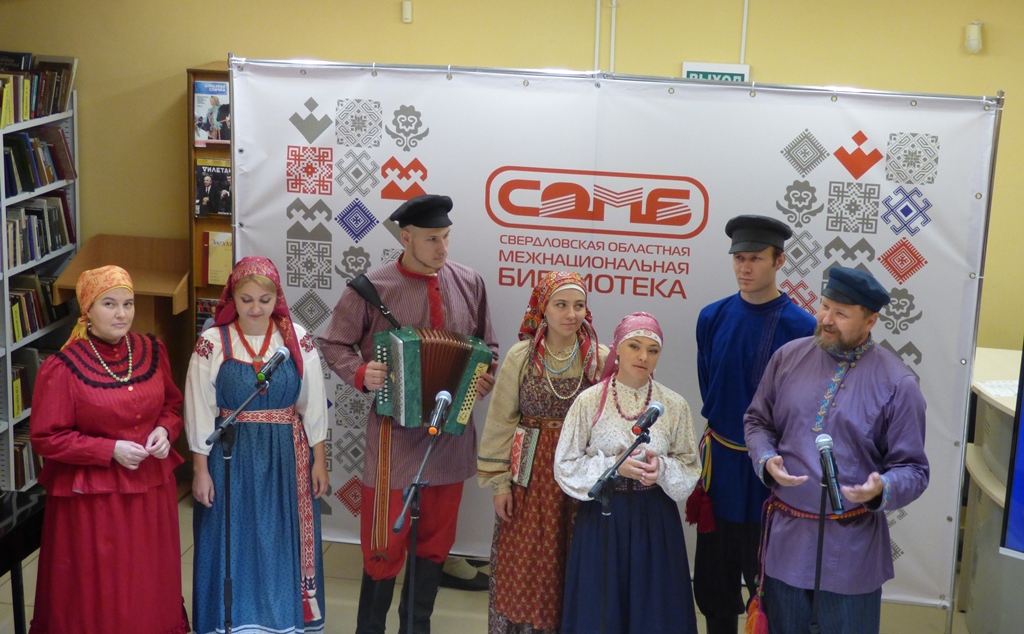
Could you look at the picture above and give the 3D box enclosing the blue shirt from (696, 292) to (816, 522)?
[{"bbox_3d":[0.888,0.327,6.420,0.450,0.830,0.280,4,14,9],"label":"blue shirt"}]

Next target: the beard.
[{"bbox_3d":[1.054,0.069,5.710,0.100,0.105,0.140,1,19,-44],"label":"beard"}]

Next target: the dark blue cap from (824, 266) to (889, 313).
[{"bbox_3d":[1.117,-0.083,5.740,0.245,0.120,0.210,8,18,-44],"label":"dark blue cap"}]

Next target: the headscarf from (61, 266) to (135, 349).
[{"bbox_3d":[-1.461,-0.034,6.270,0.200,0.280,0.260,-8,17,-34],"label":"headscarf"}]

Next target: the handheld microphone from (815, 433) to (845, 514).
[{"bbox_3d":[0.952,0.467,5.300,0.052,0.250,0.052,-9,-23,2],"label":"handheld microphone"}]

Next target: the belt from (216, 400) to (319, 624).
[{"bbox_3d":[-0.896,0.685,6.587,0.380,0.790,0.280,1,14,-3],"label":"belt"}]

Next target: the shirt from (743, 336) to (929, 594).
[{"bbox_3d":[1.058,0.494,5.821,0.600,0.850,0.420,6,14,18],"label":"shirt"}]

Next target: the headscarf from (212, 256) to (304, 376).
[{"bbox_3d":[-0.907,0.000,6.350,0.320,0.440,0.280,-1,14,-9],"label":"headscarf"}]

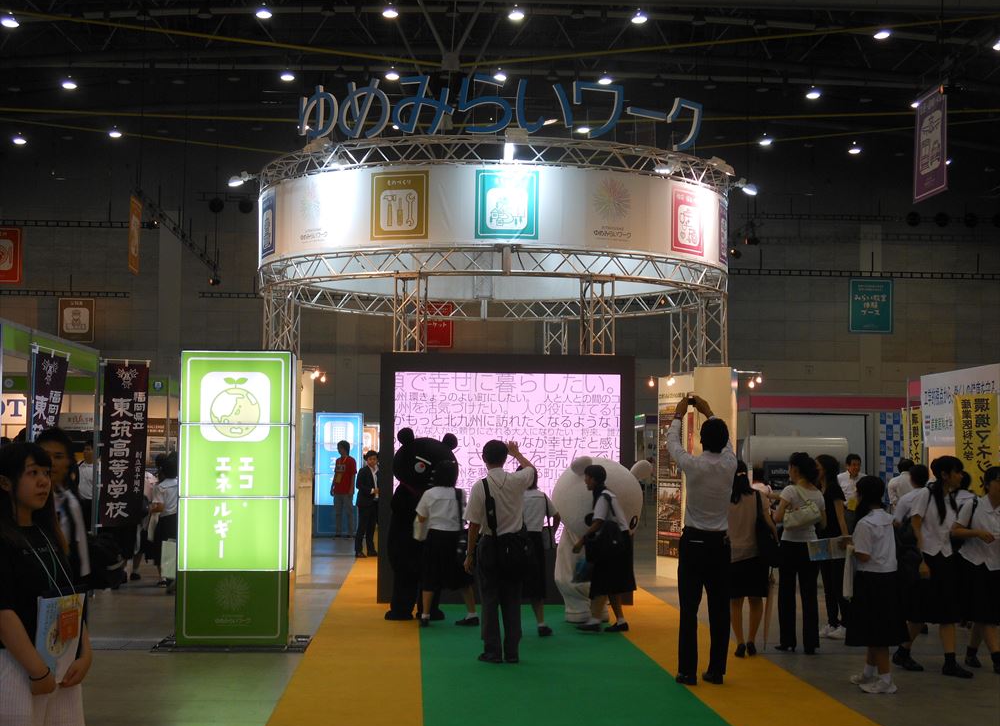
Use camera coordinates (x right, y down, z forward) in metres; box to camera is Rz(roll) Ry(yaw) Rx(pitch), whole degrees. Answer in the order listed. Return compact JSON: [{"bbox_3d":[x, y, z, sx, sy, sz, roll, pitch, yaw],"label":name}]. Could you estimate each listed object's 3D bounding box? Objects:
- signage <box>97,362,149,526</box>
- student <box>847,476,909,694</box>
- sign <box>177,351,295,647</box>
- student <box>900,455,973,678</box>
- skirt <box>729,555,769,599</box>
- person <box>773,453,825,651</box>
[{"bbox_3d":[-4.090,0.896,17.887,0.570,1.800,0.050,2,-4,-28],"label":"signage"},{"bbox_3d":[2.584,1.507,11.347,0.400,1.446,0.450,-2,-4,39],"label":"student"},{"bbox_3d":[-2.164,1.113,13.654,0.907,2.384,0.580,1,-3,-3],"label":"sign"},{"bbox_3d":[3.222,1.488,12.261,0.550,1.596,0.470,-2,-4,40],"label":"student"},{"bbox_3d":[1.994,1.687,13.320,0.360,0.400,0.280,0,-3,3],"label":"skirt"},{"bbox_3d":[2.463,1.544,13.508,0.460,1.616,0.380,3,-4,-41],"label":"person"}]

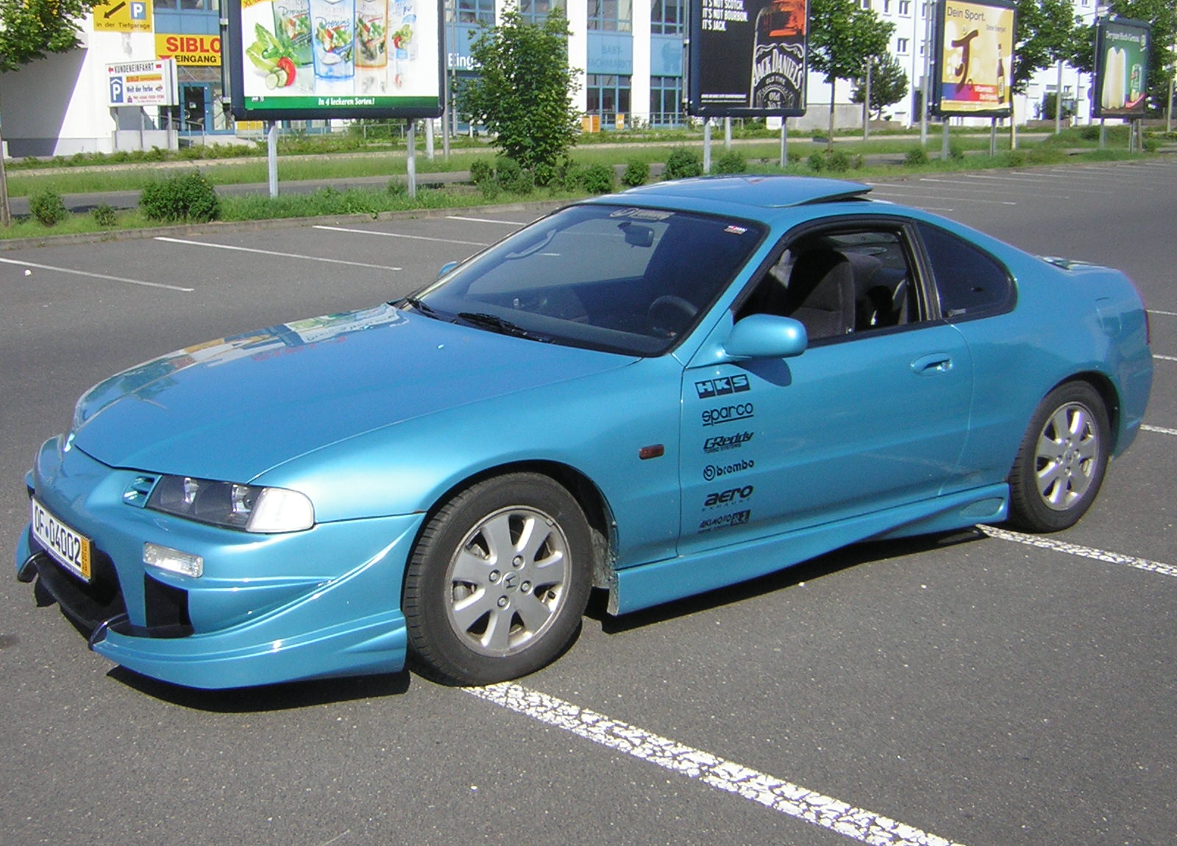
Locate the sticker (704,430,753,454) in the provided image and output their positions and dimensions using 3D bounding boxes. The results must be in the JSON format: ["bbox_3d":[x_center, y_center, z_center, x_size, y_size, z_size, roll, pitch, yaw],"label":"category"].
[{"bbox_3d":[0.419,0.056,4.053,0.195,0.042,0.008,-9,12,-36],"label":"sticker"}]

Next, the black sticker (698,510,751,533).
[{"bbox_3d":[0.410,0.300,4.090,0.213,0.047,0.010,-9,15,-37],"label":"black sticker"}]

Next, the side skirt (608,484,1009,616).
[{"bbox_3d":[0.792,0.383,4.433,1.810,0.145,0.090,-9,15,-36],"label":"side skirt"}]

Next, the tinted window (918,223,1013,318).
[{"bbox_3d":[1.343,-0.549,4.849,0.440,0.350,0.050,-10,-12,-40],"label":"tinted window"}]

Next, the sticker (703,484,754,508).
[{"bbox_3d":[0.419,0.224,4.067,0.204,0.047,0.010,-9,15,-37],"label":"sticker"}]

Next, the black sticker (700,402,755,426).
[{"bbox_3d":[0.413,-0.025,4.015,0.211,0.047,0.010,-9,15,-37],"label":"black sticker"}]

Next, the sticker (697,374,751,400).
[{"bbox_3d":[0.400,-0.108,4.029,0.205,0.054,0.008,-9,3,-36],"label":"sticker"}]

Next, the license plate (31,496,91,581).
[{"bbox_3d":[-1.456,0.319,3.749,0.025,0.118,0.520,-6,13,-37],"label":"license plate"}]

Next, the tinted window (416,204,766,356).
[{"bbox_3d":[-0.043,-0.527,4.682,0.800,0.110,1.470,-42,32,-24],"label":"tinted window"}]

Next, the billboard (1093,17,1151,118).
[{"bbox_3d":[16.081,-10.634,41.006,0.170,2.790,3.830,11,16,41],"label":"billboard"}]

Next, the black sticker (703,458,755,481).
[{"bbox_3d":[0.419,0.142,4.043,0.205,0.041,0.010,-9,15,-37],"label":"black sticker"}]

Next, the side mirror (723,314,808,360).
[{"bbox_3d":[0.516,-0.252,4.004,0.130,0.120,0.220,-9,15,-36],"label":"side mirror"}]

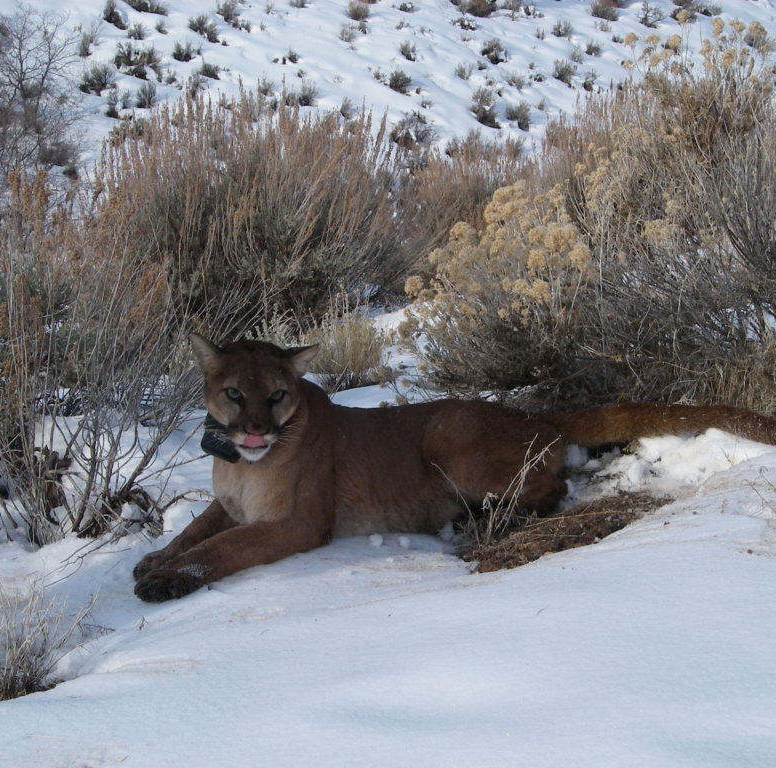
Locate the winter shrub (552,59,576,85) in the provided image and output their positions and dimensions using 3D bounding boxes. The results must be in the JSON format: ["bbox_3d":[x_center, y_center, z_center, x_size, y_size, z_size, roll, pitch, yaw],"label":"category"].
[{"bbox_3d":[2.929,-5.186,27.000,0.398,0.431,0.378,0,13,0],"label":"winter shrub"}]

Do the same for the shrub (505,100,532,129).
[{"bbox_3d":[1.925,-3.961,24.000,0.354,0.443,0.336,0,13,0],"label":"shrub"}]

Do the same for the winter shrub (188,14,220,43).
[{"bbox_3d":[-3.384,-6.555,30.000,0.590,0.516,0.561,0,13,0],"label":"winter shrub"}]

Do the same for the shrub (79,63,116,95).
[{"bbox_3d":[-4.732,-4.976,26.500,0.619,0.521,0.588,0,13,0],"label":"shrub"}]

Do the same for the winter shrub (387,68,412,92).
[{"bbox_3d":[0.187,-4.943,26.500,0.423,0.391,0.402,0,13,0],"label":"winter shrub"}]

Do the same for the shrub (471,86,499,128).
[{"bbox_3d":[1.423,-4.093,24.000,0.413,0.590,0.392,0,13,0],"label":"shrub"}]

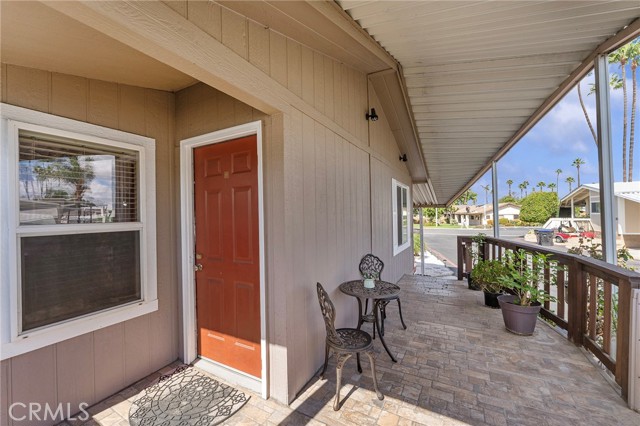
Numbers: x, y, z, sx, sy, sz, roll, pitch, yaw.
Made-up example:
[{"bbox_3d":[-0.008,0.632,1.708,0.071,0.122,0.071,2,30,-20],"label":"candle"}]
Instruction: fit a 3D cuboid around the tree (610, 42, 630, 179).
[{"bbox_3d":[46.450,-11.811,38.000,2.600,27.869,2.600,-2,-1,27],"label":"tree"}]

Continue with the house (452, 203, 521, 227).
[{"bbox_3d":[33.700,0.300,50.000,13.000,4.300,9.000,-2,-1,14],"label":"house"}]

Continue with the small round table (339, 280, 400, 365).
[{"bbox_3d":[0.516,1.095,2.542,0.630,0.650,0.630,-1,-1,0],"label":"small round table"}]

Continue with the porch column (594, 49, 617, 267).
[{"bbox_3d":[2.991,0.043,2.599,0.080,3.300,0.080,-2,-1,27],"label":"porch column"}]

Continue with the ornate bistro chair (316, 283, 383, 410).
[{"bbox_3d":[0.209,0.984,1.995,0.450,0.863,0.400,-1,-1,-19],"label":"ornate bistro chair"}]

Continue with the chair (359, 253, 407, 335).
[{"bbox_3d":[0.787,0.995,3.153,0.400,0.863,0.450,-1,-1,-22],"label":"chair"}]

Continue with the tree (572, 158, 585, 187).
[{"bbox_3d":[83.249,-7.746,80.000,2.800,19.570,2.800,-2,-1,27],"label":"tree"}]

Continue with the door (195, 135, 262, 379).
[{"bbox_3d":[-0.820,0.359,2.203,0.775,1.970,0.050,-2,-1,27],"label":"door"}]

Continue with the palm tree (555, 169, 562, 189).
[{"bbox_3d":[114.837,-9.636,120.000,2.500,23.189,2.500,-2,-1,27],"label":"palm tree"}]

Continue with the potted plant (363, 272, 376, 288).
[{"bbox_3d":[0.514,0.698,2.592,0.120,0.155,0.120,-2,-1,27],"label":"potted plant"}]

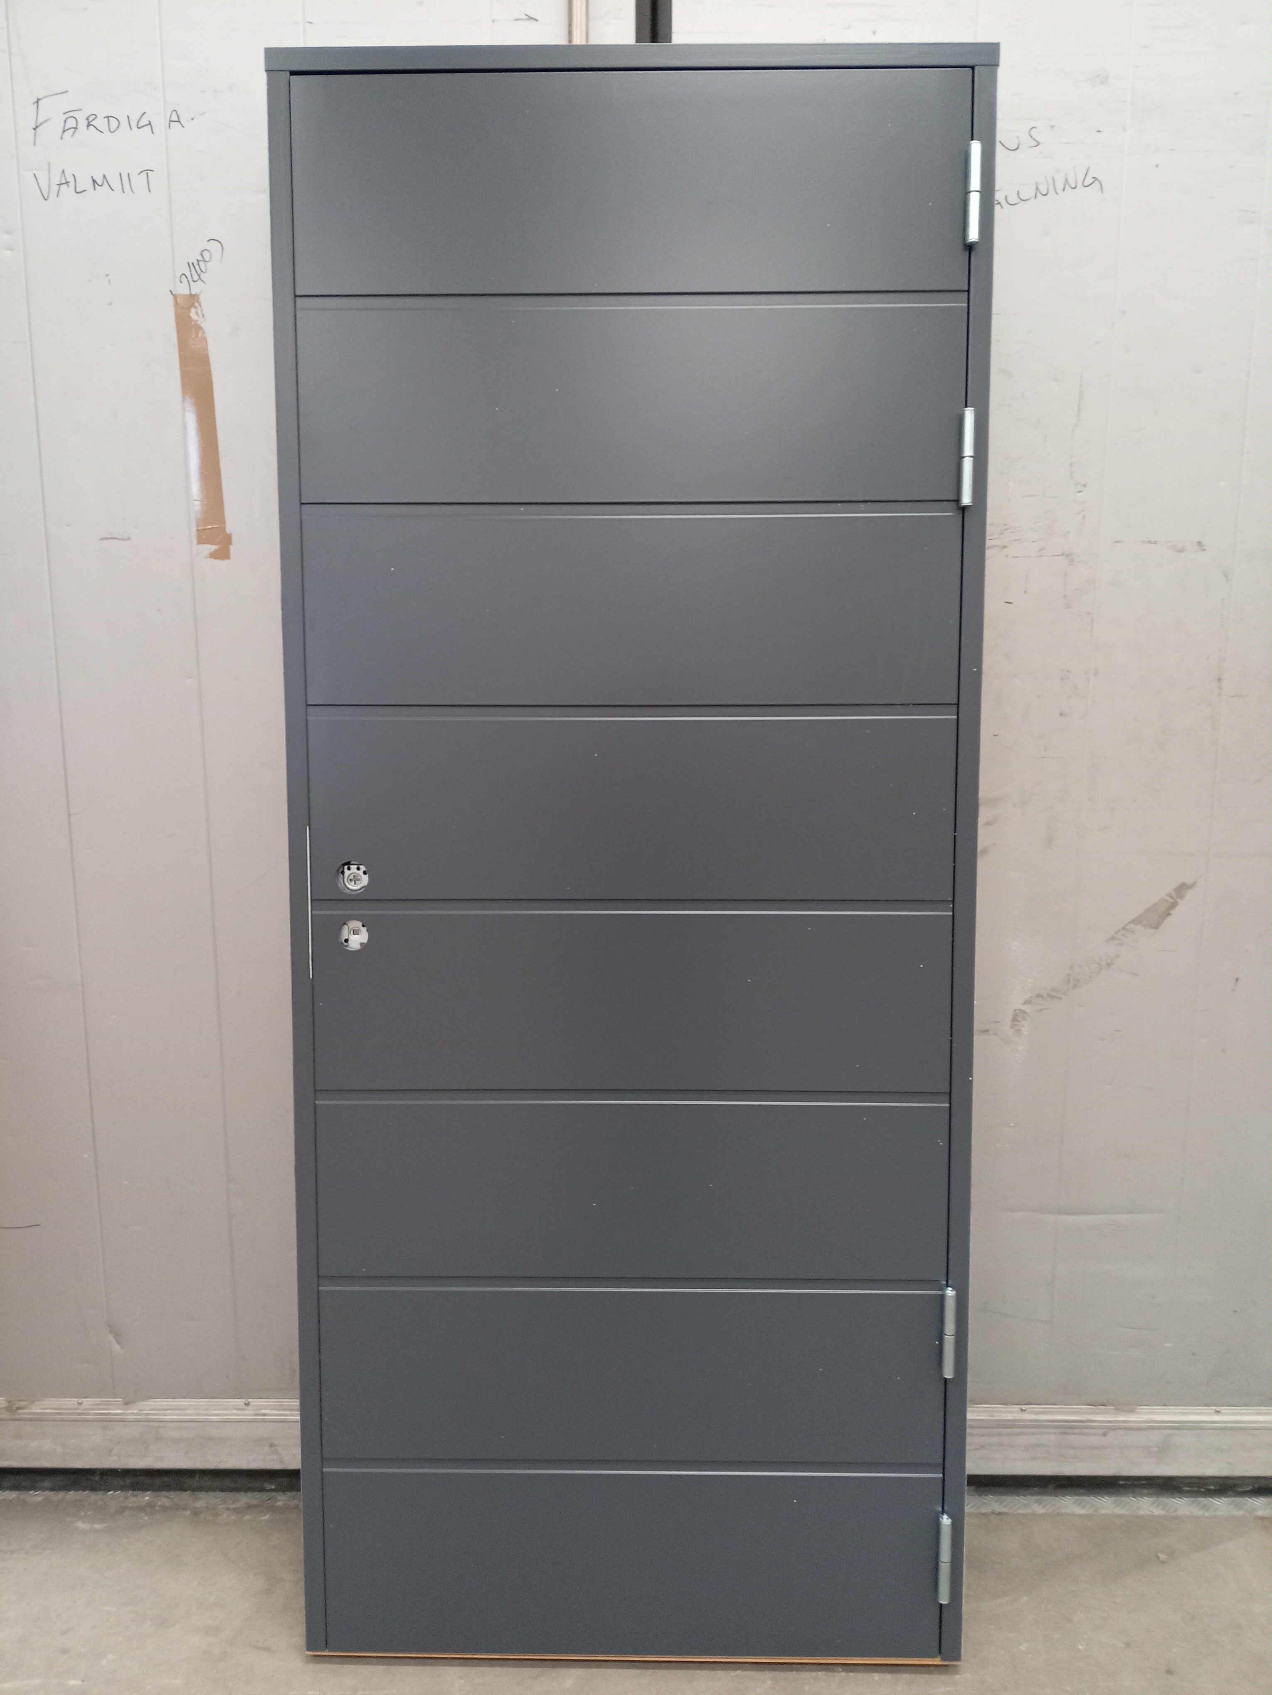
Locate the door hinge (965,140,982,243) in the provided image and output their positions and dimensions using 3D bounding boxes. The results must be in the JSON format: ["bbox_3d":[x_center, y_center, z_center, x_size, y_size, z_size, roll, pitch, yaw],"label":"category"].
[{"bbox_3d":[0.411,-0.797,1.614,0.015,0.118,0.016,0,5,1],"label":"door hinge"}]

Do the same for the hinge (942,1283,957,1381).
[{"bbox_3d":[0.413,0.641,1.746,0.015,0.118,0.016,0,5,1],"label":"hinge"}]

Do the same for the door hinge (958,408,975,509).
[{"bbox_3d":[0.411,-0.483,1.643,0.015,0.118,0.016,0,5,1],"label":"door hinge"}]

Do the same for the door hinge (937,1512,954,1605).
[{"bbox_3d":[0.414,0.955,1.775,0.015,0.118,0.016,0,5,1],"label":"door hinge"}]

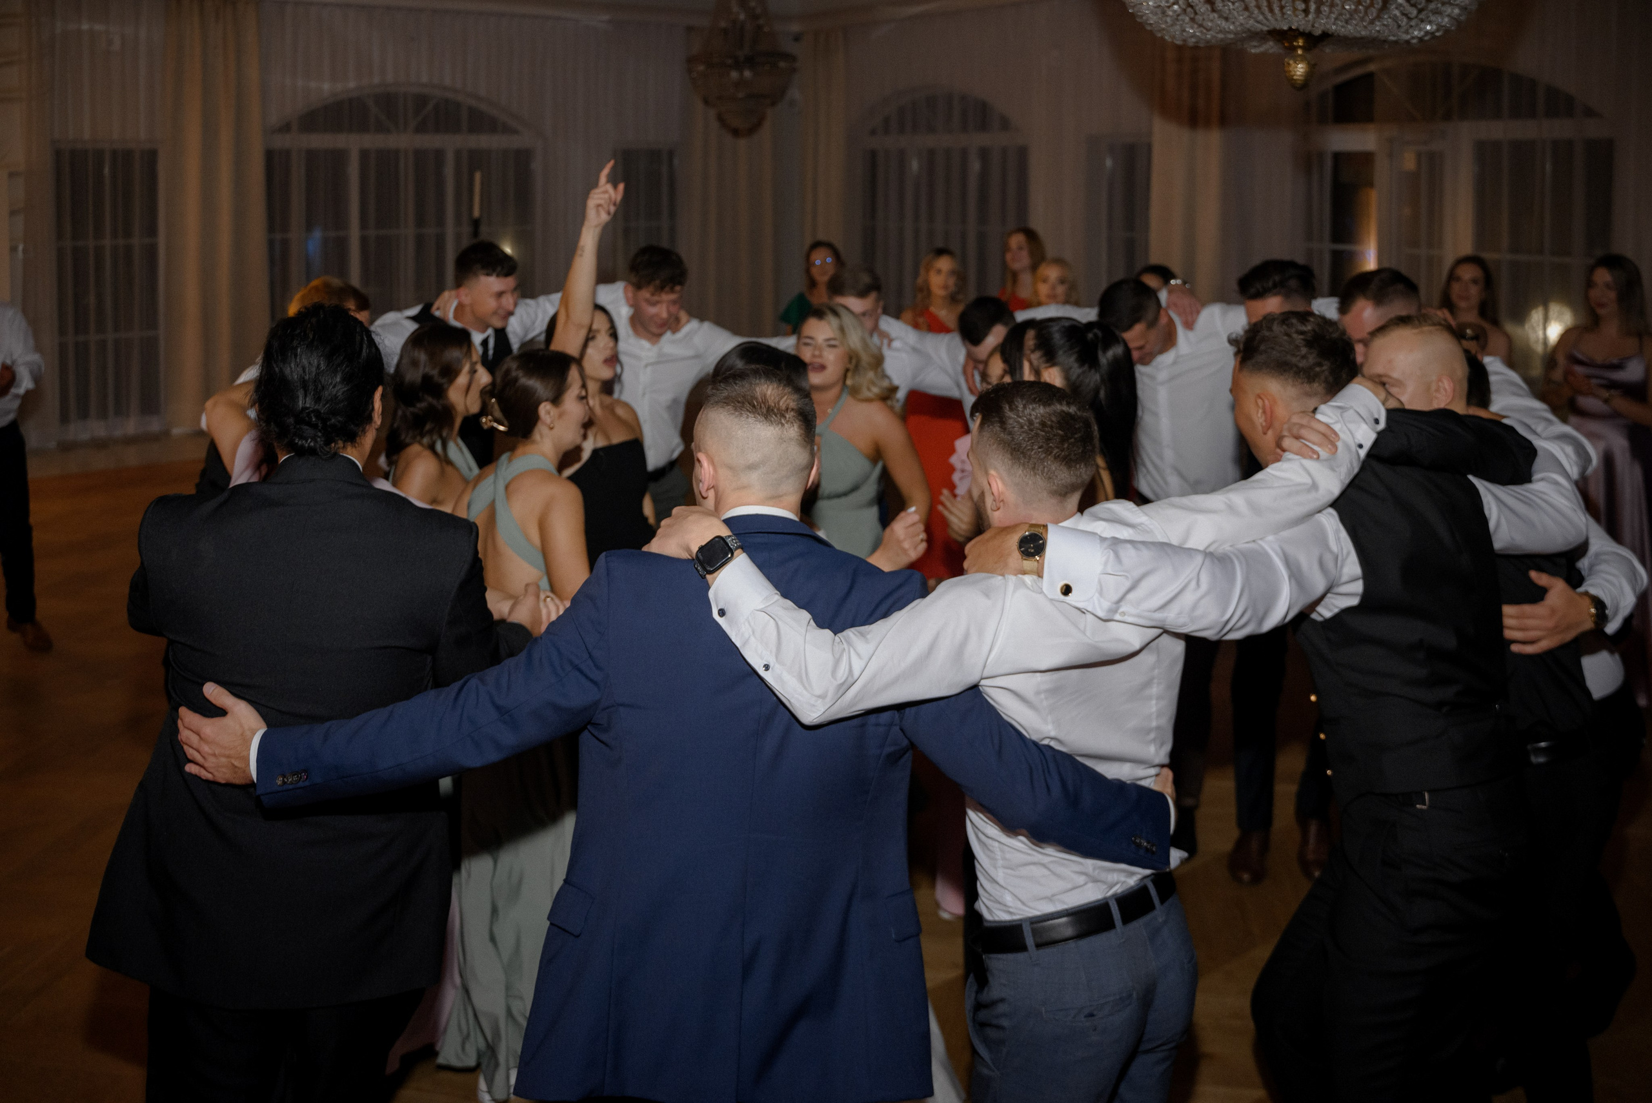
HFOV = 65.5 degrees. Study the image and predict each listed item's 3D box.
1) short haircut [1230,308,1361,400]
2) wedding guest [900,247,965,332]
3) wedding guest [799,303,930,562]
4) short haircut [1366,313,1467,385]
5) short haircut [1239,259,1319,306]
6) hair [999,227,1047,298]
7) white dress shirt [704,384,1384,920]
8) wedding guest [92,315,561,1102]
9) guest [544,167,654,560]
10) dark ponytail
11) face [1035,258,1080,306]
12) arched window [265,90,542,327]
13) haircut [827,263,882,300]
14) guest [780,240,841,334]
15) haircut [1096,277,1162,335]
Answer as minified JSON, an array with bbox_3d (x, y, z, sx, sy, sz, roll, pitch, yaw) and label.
[{"bbox_3d":[0.730,-0.308,2.000,0.210,0.150,0.180,-1,7,44],"label":"short haircut"},{"bbox_3d":[0.501,-0.524,5.900,0.480,1.690,0.320,2,14,7],"label":"wedding guest"},{"bbox_3d":[0.059,0.230,3.350,0.500,1.690,0.420,3,14,12],"label":"wedding guest"},{"bbox_3d":[1.200,-0.403,2.600,0.200,0.155,0.165,-8,16,-30],"label":"short haircut"},{"bbox_3d":[1.246,-0.733,3.550,0.220,0.150,0.175,-27,27,-37],"label":"short haircut"},{"bbox_3d":[0.934,-1.363,6.100,0.210,0.350,0.200,5,11,23],"label":"hair"},{"bbox_3d":[0.390,0.140,1.960,1.280,0.800,0.400,-7,15,-25],"label":"white dress shirt"},{"bbox_3d":[-0.810,0.550,2.120,0.660,1.840,0.520,0,14,-2],"label":"wedding guest"},{"bbox_3d":[-0.594,0.040,3.450,0.500,2.050,0.420,-10,17,-36],"label":"guest"},{"bbox_3d":[0.618,-0.332,3.100,0.260,0.440,0.190,3,14,12],"label":"dark ponytail"},{"bbox_3d":[1.043,-1.209,5.800,0.190,0.230,0.190,1,14,7],"label":"face"},{"bbox_3d":[-3.312,-2.460,10.100,2.100,2.400,0.150,-7,12,-32],"label":"arched window"},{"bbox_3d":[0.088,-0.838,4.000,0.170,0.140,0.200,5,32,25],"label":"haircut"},{"bbox_3d":[-0.015,-0.591,6.100,0.480,1.700,0.320,-1,14,-3],"label":"guest"},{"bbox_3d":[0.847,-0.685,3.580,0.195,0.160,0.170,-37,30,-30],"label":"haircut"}]

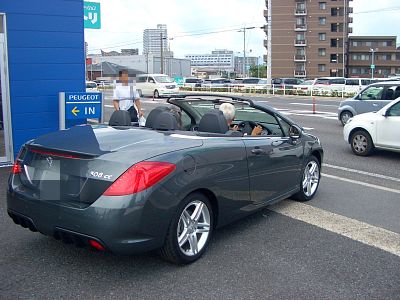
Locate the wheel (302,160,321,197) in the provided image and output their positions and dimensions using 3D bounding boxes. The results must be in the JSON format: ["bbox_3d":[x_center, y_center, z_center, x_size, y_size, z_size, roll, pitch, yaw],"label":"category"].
[{"bbox_3d":[1.494,0.389,5.702,0.200,0.485,0.485,8,12,42],"label":"wheel"}]

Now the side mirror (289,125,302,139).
[{"bbox_3d":[1.147,-0.214,4.882,0.170,0.160,0.110,7,11,37],"label":"side mirror"}]

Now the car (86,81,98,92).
[{"bbox_3d":[-11.576,-5.985,39.565,1.700,1.480,4.300,-7,12,-37],"label":"car"}]

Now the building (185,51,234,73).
[{"bbox_3d":[11.289,-99.732,485.129,59.000,36.500,18.000,0,10,0],"label":"building"}]

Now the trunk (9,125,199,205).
[{"bbox_3d":[-0.867,0.116,3.880,1.400,0.500,1.220,7,11,37],"label":"trunk"}]

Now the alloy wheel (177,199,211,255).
[{"bbox_3d":[-0.115,0.696,3.667,0.200,0.485,0.485,7,11,37],"label":"alloy wheel"}]

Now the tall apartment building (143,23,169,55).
[{"bbox_3d":[-51.393,-111.951,467.871,27.000,66.000,20.000,0,10,-2],"label":"tall apartment building"}]

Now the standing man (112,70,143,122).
[{"bbox_3d":[-1.574,-0.822,8.704,0.540,1.720,0.280,-1,10,-8],"label":"standing man"}]

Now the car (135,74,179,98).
[{"bbox_3d":[-3.759,-5.361,34.188,1.800,1.930,4.800,-5,11,-28],"label":"car"}]

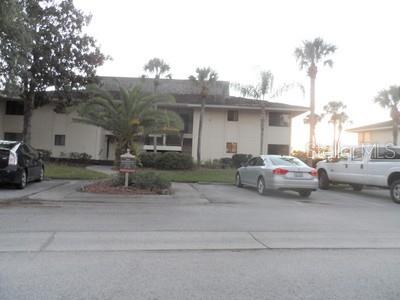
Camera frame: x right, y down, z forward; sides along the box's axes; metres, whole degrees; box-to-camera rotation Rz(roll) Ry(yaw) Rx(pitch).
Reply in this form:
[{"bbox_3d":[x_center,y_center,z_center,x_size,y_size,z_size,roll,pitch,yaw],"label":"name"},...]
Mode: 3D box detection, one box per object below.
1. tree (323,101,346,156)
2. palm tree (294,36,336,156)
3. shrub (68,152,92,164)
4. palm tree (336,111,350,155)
[{"bbox_3d":[17.396,-2.077,36.000,2.900,8.700,2.900,2,-1,0],"label":"tree"},{"bbox_3d":[9.414,-3.774,23.000,3.450,11.300,3.400,2,0,0],"label":"palm tree"},{"bbox_3d":[-9.395,0.668,21.800,1.850,0.980,1.300,2,0,0],"label":"shrub"},{"bbox_3d":[19.665,-1.576,38.000,2.200,7.670,2.200,2,-1,0],"label":"palm tree"}]

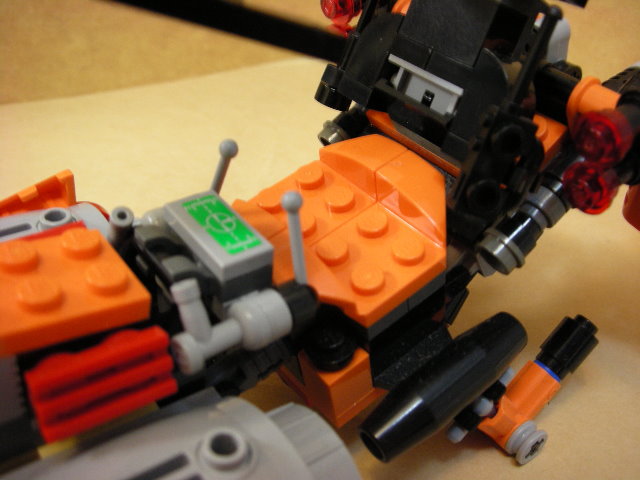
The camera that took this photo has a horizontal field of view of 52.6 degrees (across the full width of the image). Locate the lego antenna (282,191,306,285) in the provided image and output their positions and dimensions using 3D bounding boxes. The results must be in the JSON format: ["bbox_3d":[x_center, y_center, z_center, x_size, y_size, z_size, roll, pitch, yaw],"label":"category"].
[{"bbox_3d":[-0.003,0.000,0.084,0.003,0.014,0.003,-5,22,2],"label":"lego antenna"}]

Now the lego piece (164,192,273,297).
[{"bbox_3d":[-0.014,-0.001,0.089,0.008,0.003,0.016,-21,45,-32],"label":"lego piece"}]

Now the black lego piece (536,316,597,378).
[{"bbox_3d":[0.047,0.021,0.124,0.008,0.008,0.012,33,55,30],"label":"black lego piece"}]

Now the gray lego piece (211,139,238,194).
[{"bbox_3d":[-0.015,-0.010,0.096,0.003,0.014,0.003,-21,68,-32],"label":"gray lego piece"}]

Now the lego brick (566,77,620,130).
[{"bbox_3d":[0.048,-0.023,0.113,0.009,0.009,0.007,-34,51,-20],"label":"lego brick"}]

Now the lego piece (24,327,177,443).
[{"bbox_3d":[-0.027,0.017,0.079,0.016,0.009,0.006,-14,8,-38],"label":"lego piece"}]

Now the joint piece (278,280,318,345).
[{"bbox_3d":[-0.004,0.011,0.096,0.007,0.008,0.008,-14,41,-38],"label":"joint piece"}]

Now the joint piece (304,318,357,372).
[{"bbox_3d":[0.001,0.015,0.098,0.008,0.005,0.008,-6,47,6],"label":"joint piece"}]

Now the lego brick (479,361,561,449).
[{"bbox_3d":[0.036,0.030,0.117,0.009,0.008,0.018,33,55,30],"label":"lego brick"}]

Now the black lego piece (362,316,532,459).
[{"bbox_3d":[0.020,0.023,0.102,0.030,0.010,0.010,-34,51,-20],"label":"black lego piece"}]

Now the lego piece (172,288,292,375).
[{"bbox_3d":[-0.012,0.010,0.081,0.014,0.012,0.007,-21,24,-32],"label":"lego piece"}]

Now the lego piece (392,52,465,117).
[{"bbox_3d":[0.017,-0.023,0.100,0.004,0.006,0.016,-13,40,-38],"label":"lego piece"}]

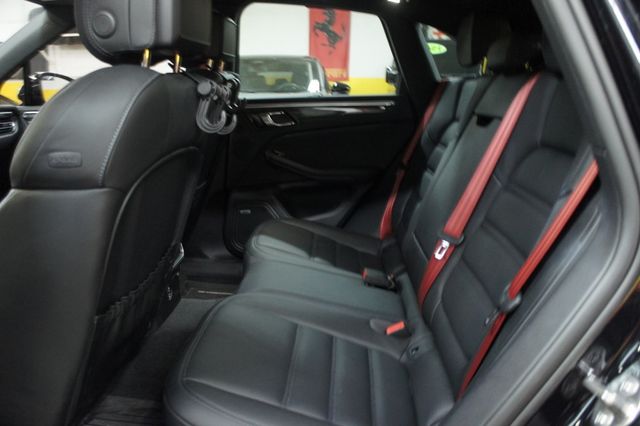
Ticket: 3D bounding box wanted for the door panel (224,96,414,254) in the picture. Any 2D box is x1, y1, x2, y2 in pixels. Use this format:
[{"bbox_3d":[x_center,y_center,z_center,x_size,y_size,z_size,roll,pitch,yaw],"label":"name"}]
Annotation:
[{"bbox_3d":[-0.015,-0.143,2.031,0.800,0.660,0.140,0,13,1],"label":"door panel"}]

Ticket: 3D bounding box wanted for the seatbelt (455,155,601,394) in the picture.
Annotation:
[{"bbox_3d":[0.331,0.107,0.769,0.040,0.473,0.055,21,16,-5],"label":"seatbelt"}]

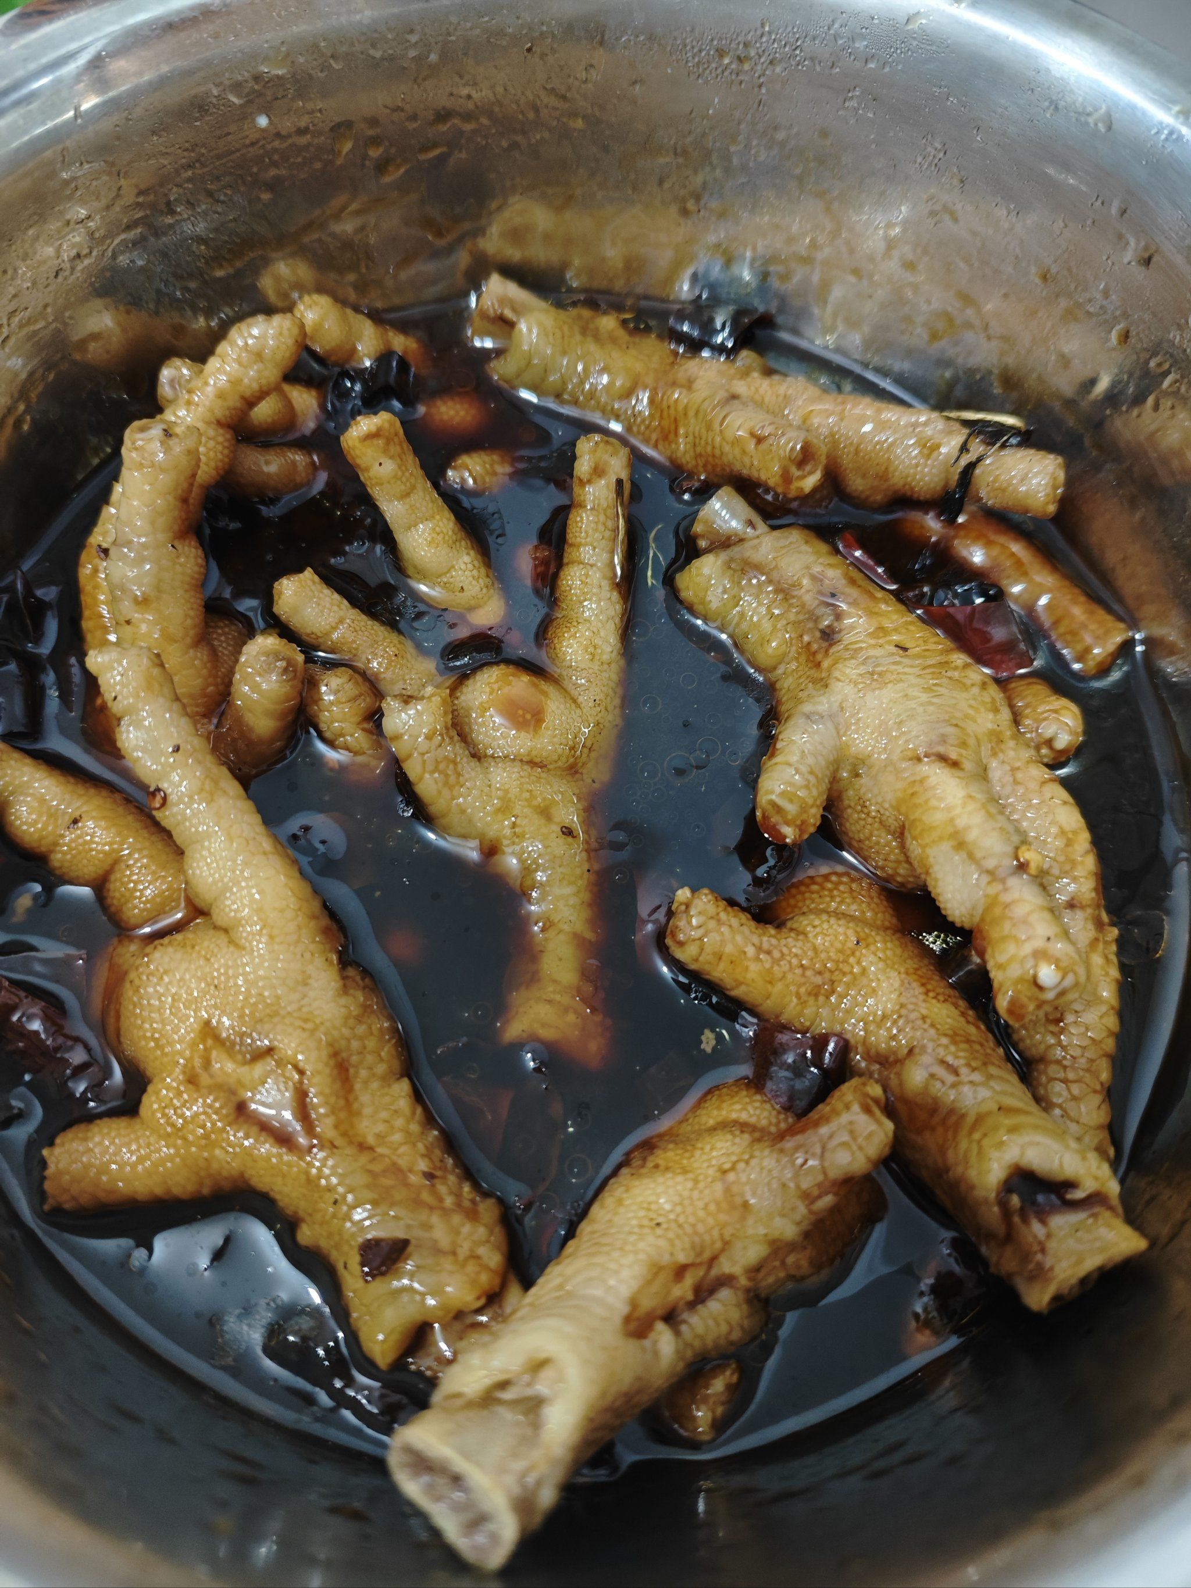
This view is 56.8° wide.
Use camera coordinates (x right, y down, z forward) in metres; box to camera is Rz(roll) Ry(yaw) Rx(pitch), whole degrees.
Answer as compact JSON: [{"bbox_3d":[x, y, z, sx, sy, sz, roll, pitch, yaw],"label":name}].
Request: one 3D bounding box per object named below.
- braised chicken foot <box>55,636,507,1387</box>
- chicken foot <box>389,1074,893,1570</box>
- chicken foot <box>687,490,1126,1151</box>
[{"bbox_3d":[-0.058,0.034,0.161,0.052,0.036,0.114,-26,71,-12],"label":"braised chicken foot"},{"bbox_3d":[0.006,0.066,0.146,0.075,0.040,0.035,-32,71,-34],"label":"chicken foot"},{"bbox_3d":[0.053,-0.002,0.179,0.053,0.036,0.122,-25,70,-12],"label":"chicken foot"}]

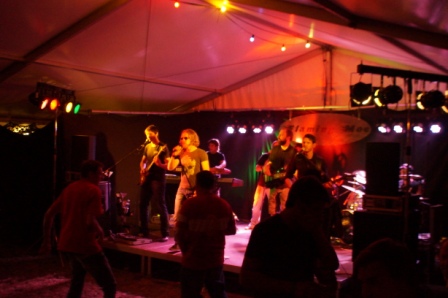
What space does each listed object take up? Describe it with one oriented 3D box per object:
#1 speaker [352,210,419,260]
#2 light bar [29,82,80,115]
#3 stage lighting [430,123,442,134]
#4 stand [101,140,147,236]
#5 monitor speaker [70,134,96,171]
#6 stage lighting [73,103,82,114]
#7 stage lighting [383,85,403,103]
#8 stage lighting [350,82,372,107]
[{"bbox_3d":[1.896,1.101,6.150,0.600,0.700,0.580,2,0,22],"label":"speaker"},{"bbox_3d":[-2.582,-0.778,8.050,0.300,0.400,1.150,2,0,15],"label":"light bar"},{"bbox_3d":[3.784,-0.374,9.300,0.200,0.200,0.240,2,11,23],"label":"stage lighting"},{"bbox_3d":[-1.597,0.620,8.300,0.720,1.480,0.500,2,0,-12],"label":"stand"},{"bbox_3d":[-2.305,0.077,8.600,0.340,0.590,0.320,2,0,9],"label":"monitor speaker"},{"bbox_3d":[-2.400,-0.671,8.400,0.250,0.190,0.190,23,8,21],"label":"stage lighting"},{"bbox_3d":[1.716,-0.555,5.400,0.200,0.210,0.260,2,-4,-12],"label":"stage lighting"},{"bbox_3d":[1.382,-0.548,5.250,0.210,0.220,0.260,2,-3,13],"label":"stage lighting"}]

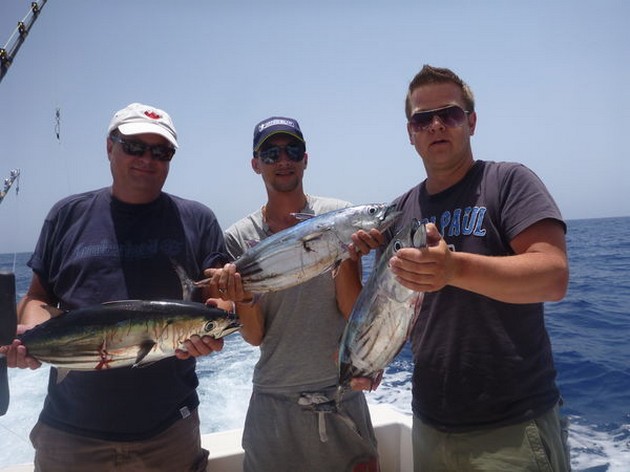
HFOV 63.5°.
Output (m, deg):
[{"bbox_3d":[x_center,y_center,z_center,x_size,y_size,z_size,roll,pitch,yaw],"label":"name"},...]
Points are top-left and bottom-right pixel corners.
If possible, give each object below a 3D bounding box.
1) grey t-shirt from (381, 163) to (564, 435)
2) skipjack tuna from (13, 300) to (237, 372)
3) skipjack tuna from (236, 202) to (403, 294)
[{"bbox_3d":[0.435,0.160,1.390,0.475,0.710,0.285,-4,0,30],"label":"grey t-shirt"},{"bbox_3d":[-0.450,0.231,1.160,0.560,0.155,0.115,-5,7,-3],"label":"skipjack tuna"},{"bbox_3d":[-0.042,0.039,1.290,0.550,0.160,0.115,-18,-11,-6],"label":"skipjack tuna"}]

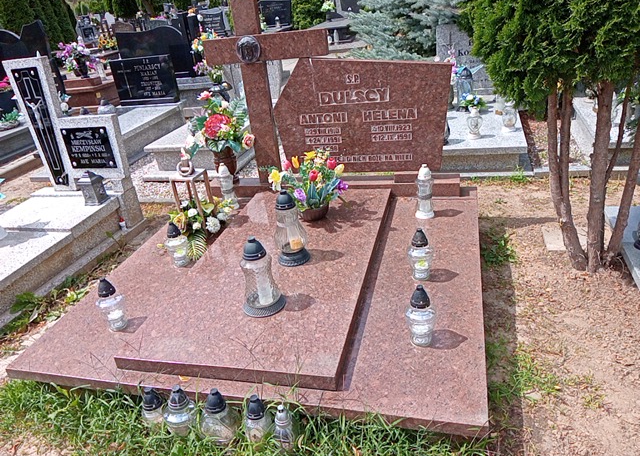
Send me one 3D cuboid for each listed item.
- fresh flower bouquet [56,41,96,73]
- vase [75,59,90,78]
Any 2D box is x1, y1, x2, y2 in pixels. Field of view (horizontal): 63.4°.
[{"bbox_3d":[-2.992,-2.107,6.362,0.520,0.360,0.400,1,28,15],"label":"fresh flower bouquet"},{"bbox_3d":[-2.938,-1.974,6.419,0.150,0.243,0.150,1,28,15],"label":"vase"}]

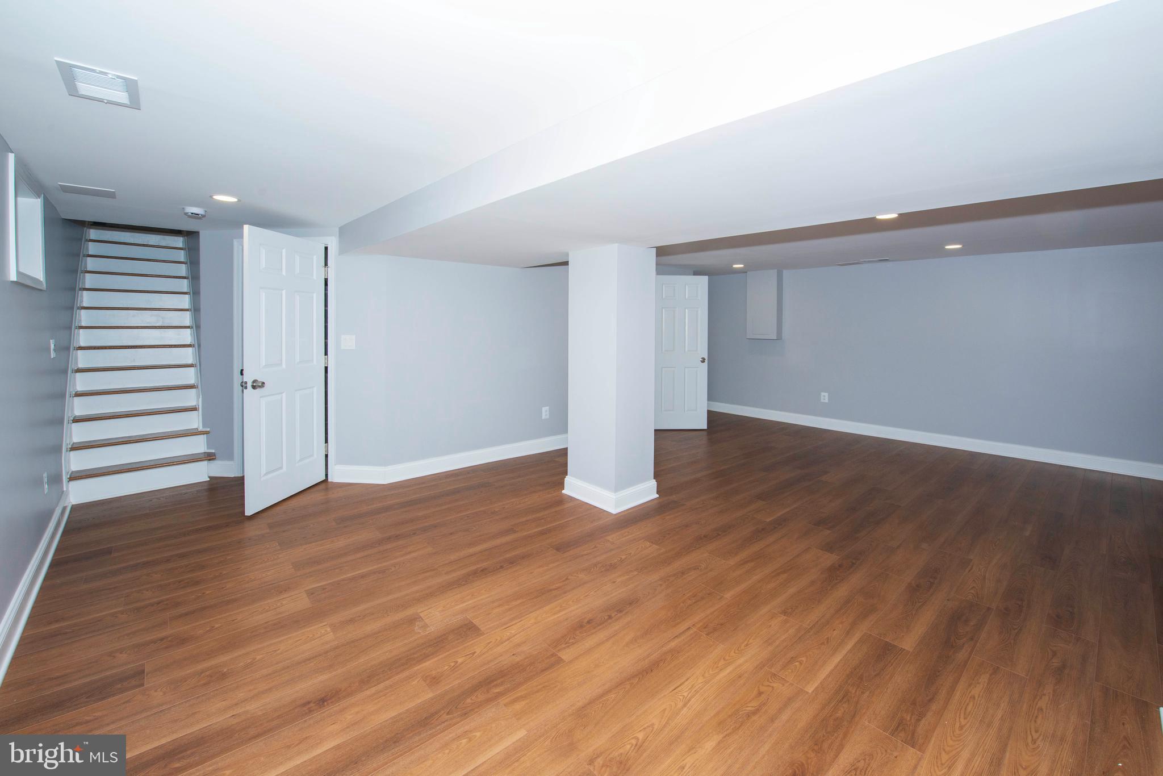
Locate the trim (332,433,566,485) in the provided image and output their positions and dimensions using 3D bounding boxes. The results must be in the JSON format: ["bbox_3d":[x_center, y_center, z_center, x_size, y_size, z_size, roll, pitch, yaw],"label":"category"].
[{"bbox_3d":[-1.100,0.640,4.380,2.250,0.150,0.280,-3,6,-35],"label":"trim"}]

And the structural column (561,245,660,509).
[{"bbox_3d":[0.226,-0.110,3.550,0.530,1.930,0.530,4,6,45],"label":"structural column"}]

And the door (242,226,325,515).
[{"bbox_3d":[-2.285,-0.125,3.530,0.045,2.030,0.770,1,5,10],"label":"door"}]

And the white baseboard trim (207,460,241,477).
[{"bbox_3d":[-3.120,0.704,3.940,0.260,0.140,0.020,0,5,6],"label":"white baseboard trim"}]

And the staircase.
[{"bbox_3d":[-4.450,-0.470,4.600,0.880,2.450,2.750,-4,6,-44],"label":"staircase"}]

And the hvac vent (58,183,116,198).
[{"bbox_3d":[-3.010,-1.195,2.760,0.230,0.020,0.250,-4,6,-43],"label":"hvac vent"}]

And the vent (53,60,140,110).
[{"bbox_3d":[-1.640,-1.030,1.550,0.190,0.020,0.300,-4,6,-43],"label":"vent"}]

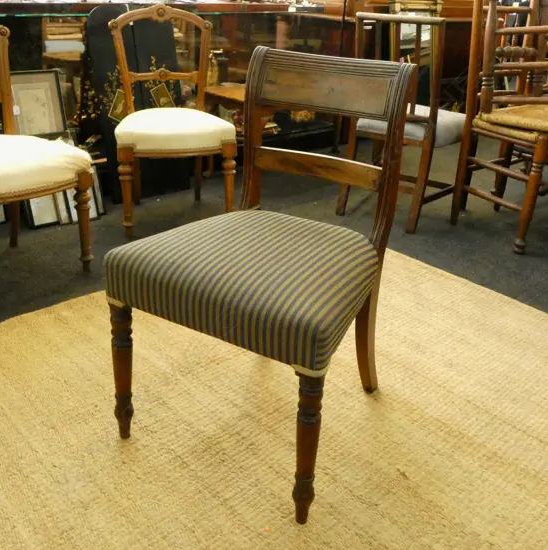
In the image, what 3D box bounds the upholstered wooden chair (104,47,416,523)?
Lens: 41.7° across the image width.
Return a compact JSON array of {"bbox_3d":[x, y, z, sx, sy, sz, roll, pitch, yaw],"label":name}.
[{"bbox_3d":[0.009,-0.033,1.604,0.522,0.852,0.561,16,27,29],"label":"upholstered wooden chair"}]

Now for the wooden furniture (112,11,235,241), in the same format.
[{"bbox_3d":[-0.425,-0.644,2.978,0.483,0.847,0.497,-5,24,-15],"label":"wooden furniture"}]

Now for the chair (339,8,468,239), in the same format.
[{"bbox_3d":[0.595,-0.689,3.151,0.453,0.857,0.488,19,29,34],"label":"chair"}]

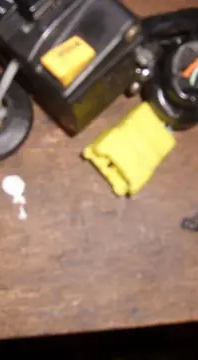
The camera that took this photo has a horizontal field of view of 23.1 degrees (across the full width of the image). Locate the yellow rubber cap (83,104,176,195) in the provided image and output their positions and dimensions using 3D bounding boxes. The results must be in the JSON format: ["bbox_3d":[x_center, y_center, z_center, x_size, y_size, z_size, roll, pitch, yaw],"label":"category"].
[{"bbox_3d":[0.017,-0.016,0.250,0.039,0.013,0.029,-40,76,-14],"label":"yellow rubber cap"}]

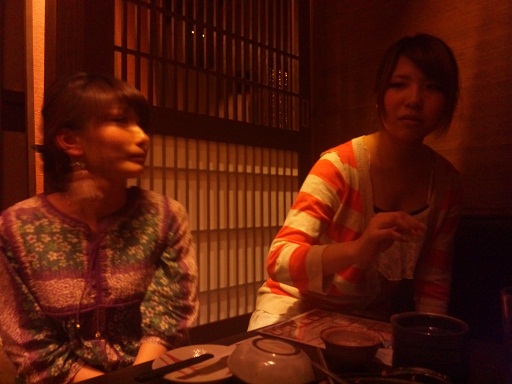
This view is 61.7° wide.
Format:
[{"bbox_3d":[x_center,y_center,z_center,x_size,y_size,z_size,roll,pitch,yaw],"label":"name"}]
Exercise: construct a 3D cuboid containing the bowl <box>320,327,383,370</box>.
[{"bbox_3d":[0.148,0.241,0.660,0.095,0.039,0.095,0,0,0],"label":"bowl"}]

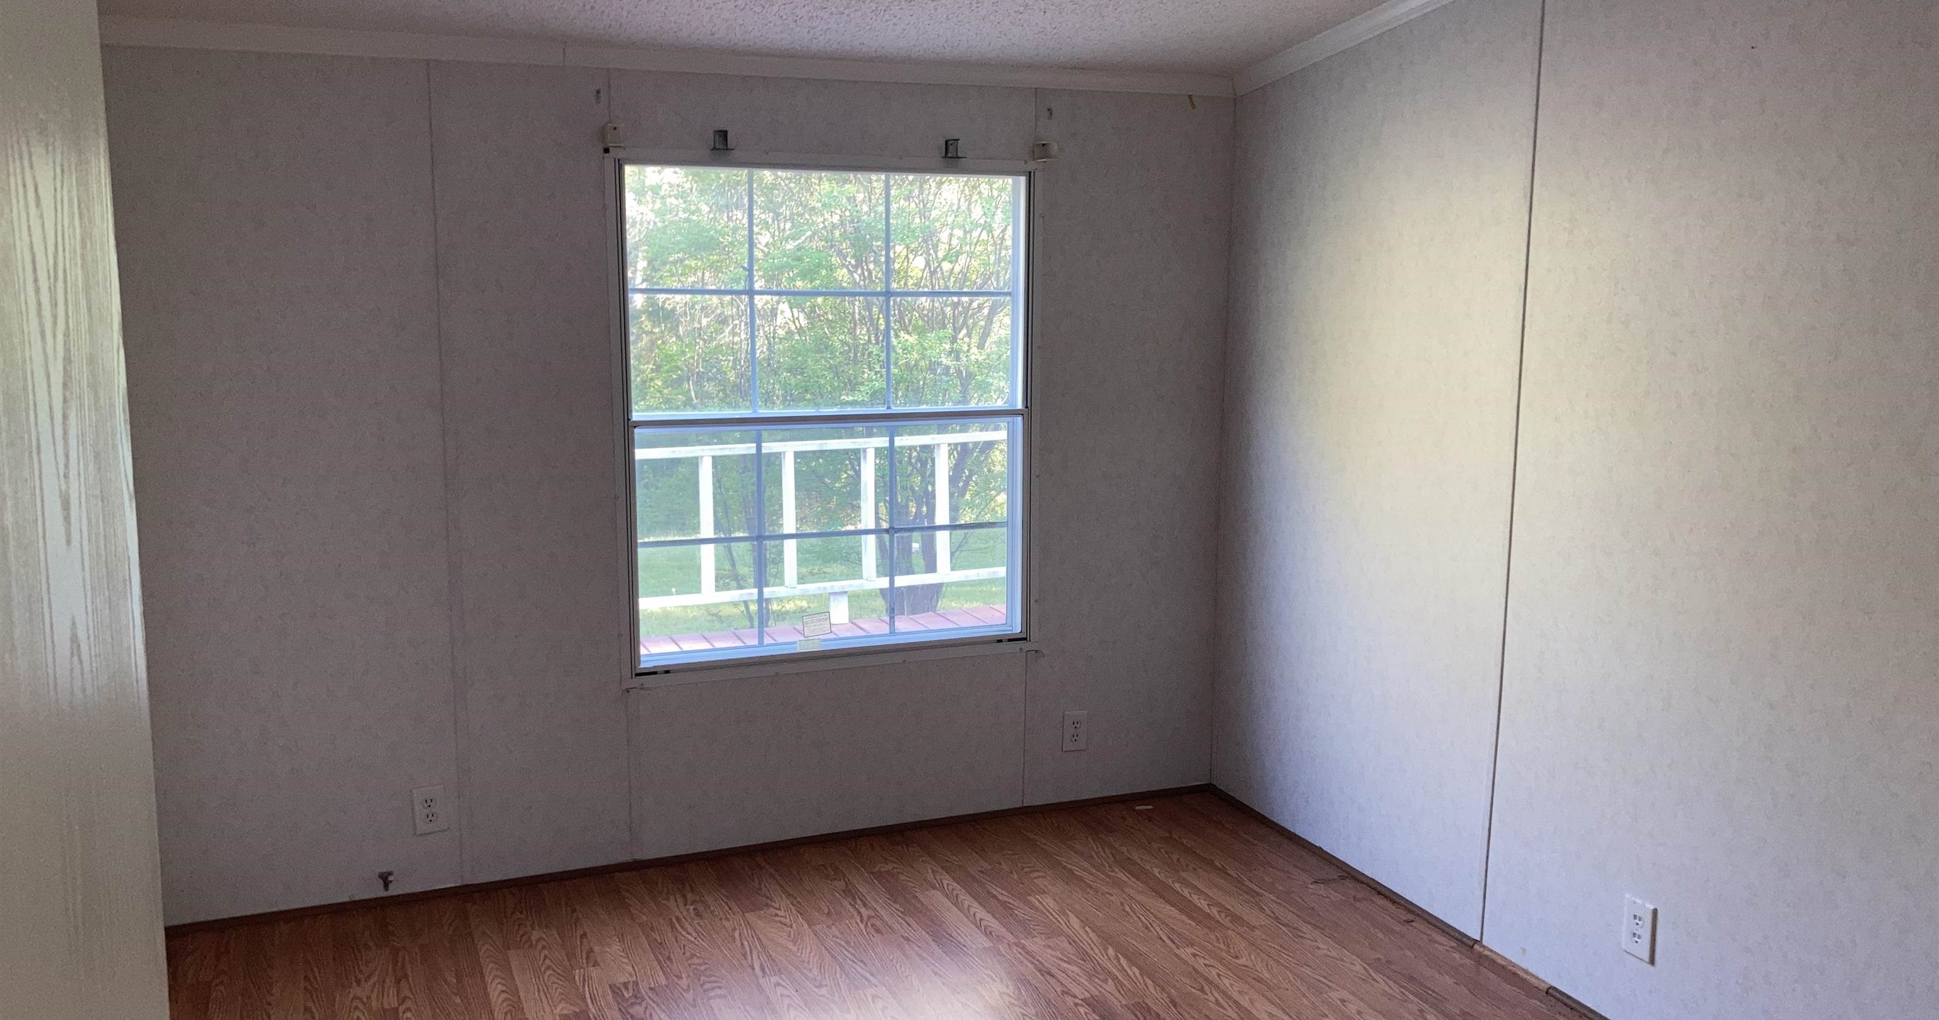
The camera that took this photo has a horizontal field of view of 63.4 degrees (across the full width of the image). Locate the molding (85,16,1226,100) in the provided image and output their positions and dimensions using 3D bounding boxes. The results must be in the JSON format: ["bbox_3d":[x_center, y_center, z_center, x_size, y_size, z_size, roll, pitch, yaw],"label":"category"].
[{"bbox_3d":[-0.589,-1.100,3.843,2.900,0.058,0.036,-4,10,-22],"label":"molding"}]

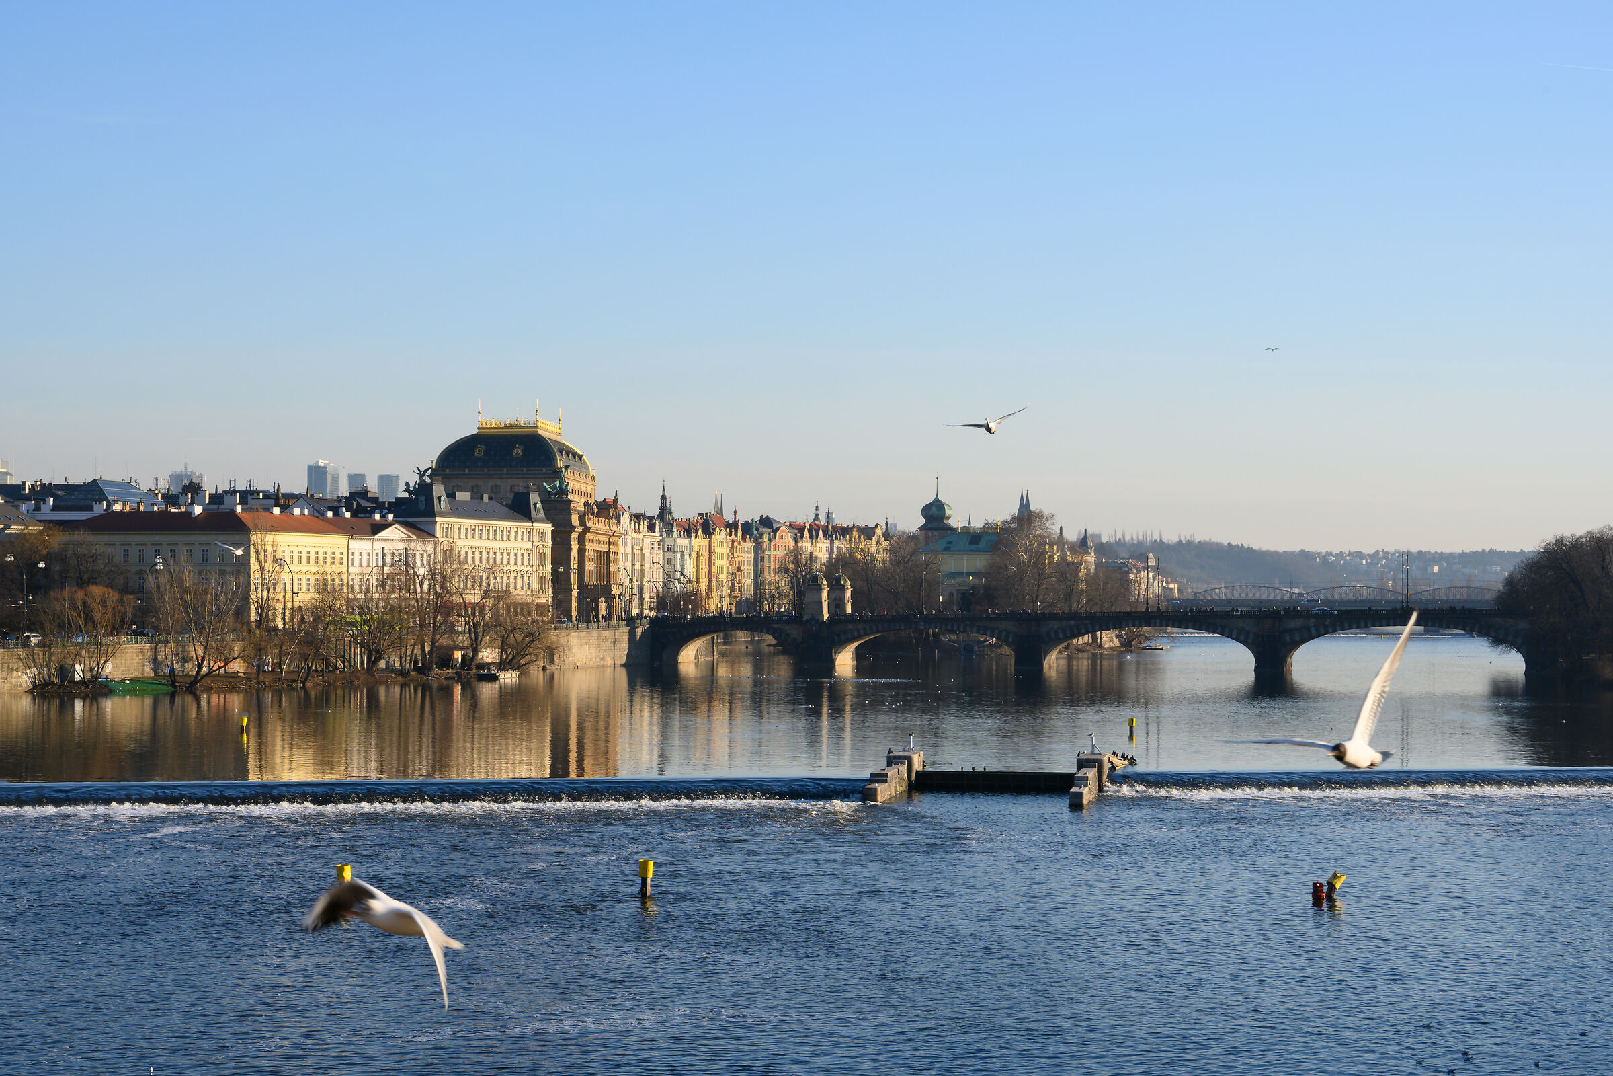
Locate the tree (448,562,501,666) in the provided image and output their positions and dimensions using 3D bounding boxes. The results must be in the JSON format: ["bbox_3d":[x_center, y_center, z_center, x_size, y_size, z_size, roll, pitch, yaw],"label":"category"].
[{"bbox_3d":[-53.998,12.608,510.000,8.610,17.430,7.750,0,-1,0],"label":"tree"}]

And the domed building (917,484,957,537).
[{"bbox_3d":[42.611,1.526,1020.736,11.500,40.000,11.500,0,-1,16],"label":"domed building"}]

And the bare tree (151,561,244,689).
[{"bbox_3d":[-82.957,11.843,427.000,12.700,17.510,11.430,0,-1,0],"label":"bare tree"}]

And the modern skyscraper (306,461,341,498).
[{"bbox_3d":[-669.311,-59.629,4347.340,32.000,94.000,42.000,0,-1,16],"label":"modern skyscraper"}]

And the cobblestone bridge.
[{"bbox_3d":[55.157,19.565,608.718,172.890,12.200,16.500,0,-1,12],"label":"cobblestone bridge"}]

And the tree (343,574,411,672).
[{"bbox_3d":[-66.865,13.241,488.000,10.390,15.500,9.350,0,-1,0],"label":"tree"}]

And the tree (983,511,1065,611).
[{"bbox_3d":[54.411,8.362,785.000,20.820,29.980,18.740,0,-1,0],"label":"tree"}]

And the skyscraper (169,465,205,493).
[{"bbox_3d":[-851.484,-54.410,4305.547,44.000,92.000,40.000,0,-1,16],"label":"skyscraper"}]

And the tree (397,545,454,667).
[{"bbox_3d":[-60.310,11.188,497.000,8.990,19.580,8.090,0,-1,0],"label":"tree"}]

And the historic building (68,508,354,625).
[{"bbox_3d":[-102.470,5.857,544.333,33.500,19.500,35.000,0,-1,20],"label":"historic building"}]

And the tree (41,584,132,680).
[{"bbox_3d":[-97.425,12.984,425.000,12.300,13.330,11.070,0,-1,0],"label":"tree"}]

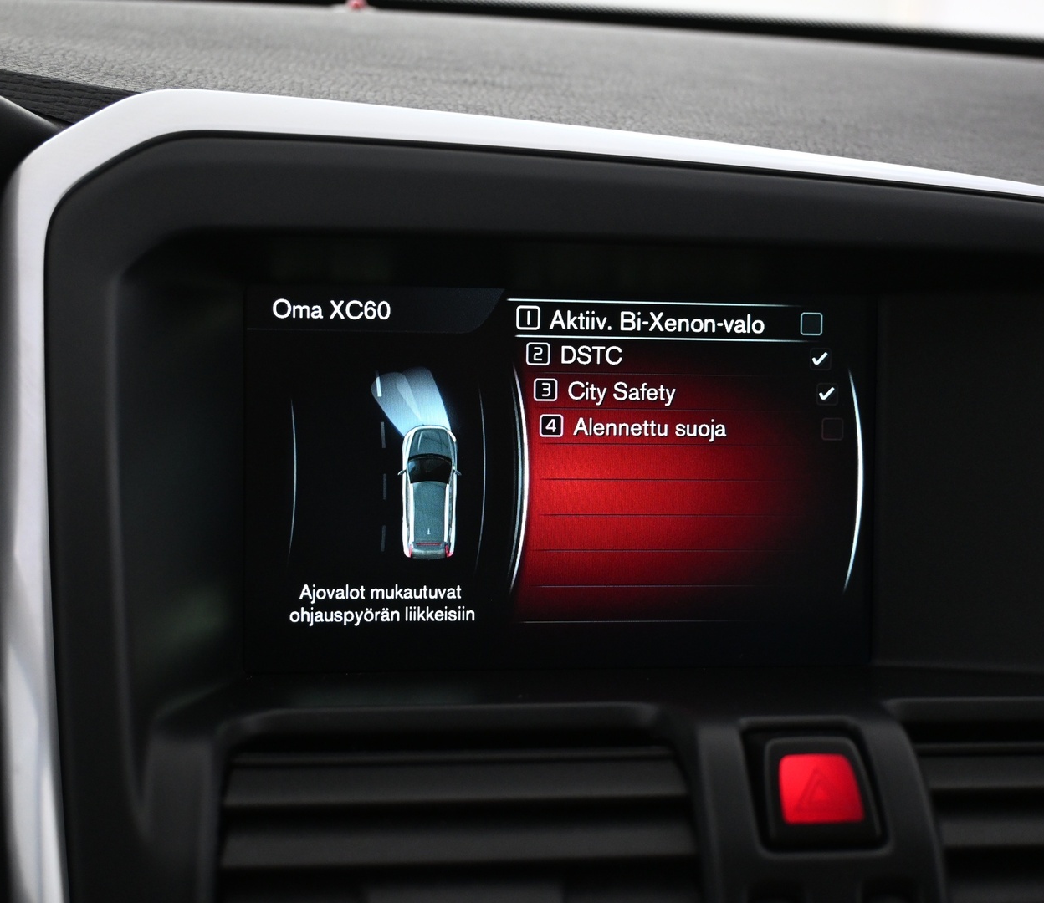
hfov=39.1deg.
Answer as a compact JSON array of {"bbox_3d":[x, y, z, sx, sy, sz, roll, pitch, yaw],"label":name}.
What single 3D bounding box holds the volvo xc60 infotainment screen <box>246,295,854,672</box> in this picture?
[{"bbox_3d":[0.010,0.007,0.365,0.155,0.093,0.013,0,2,-6],"label":"volvo xc60 infotainment screen"}]

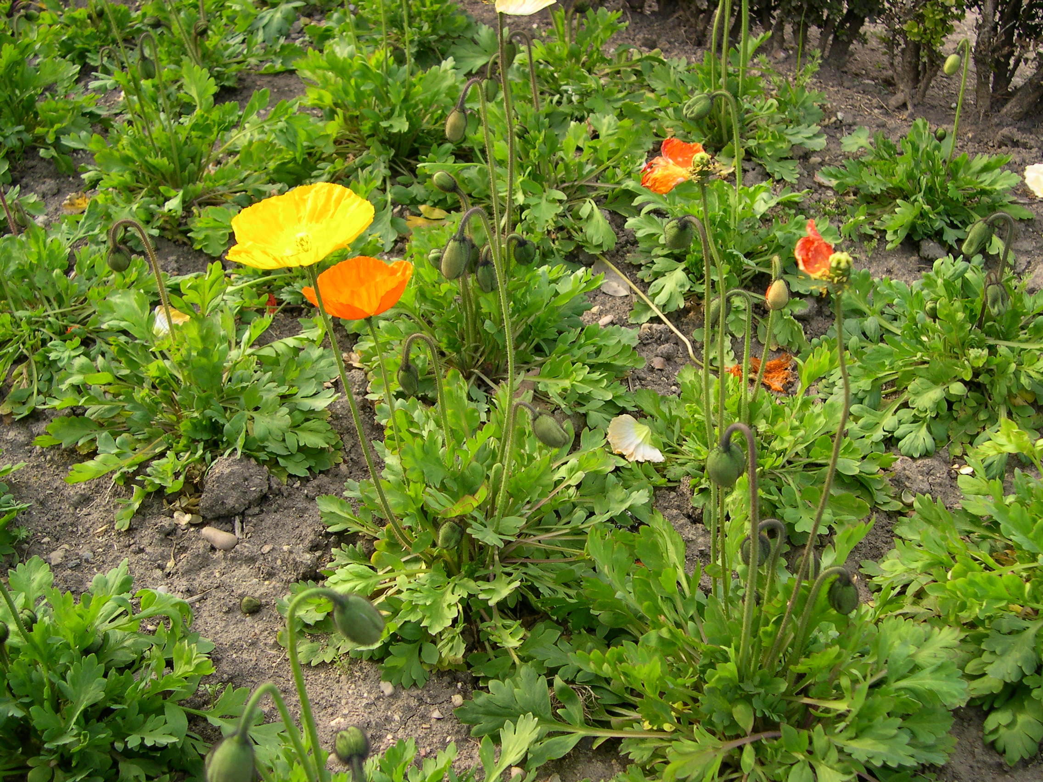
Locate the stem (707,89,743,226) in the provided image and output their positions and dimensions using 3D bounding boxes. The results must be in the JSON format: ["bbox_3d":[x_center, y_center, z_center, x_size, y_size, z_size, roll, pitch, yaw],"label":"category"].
[{"bbox_3d":[0.253,-0.288,1.430,0.051,0.176,0.014,0,32,0],"label":"stem"}]

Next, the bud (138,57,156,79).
[{"bbox_3d":[-0.451,-0.391,1.383,0.020,0.028,0.020,0,32,0],"label":"bud"}]

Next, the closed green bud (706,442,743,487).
[{"bbox_3d":[0.133,0.049,0.750,0.025,0.031,0.025,0,32,0],"label":"closed green bud"}]

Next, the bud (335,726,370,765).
[{"bbox_3d":[-0.084,0.176,0.568,0.017,0.021,0.017,0,32,0],"label":"bud"}]

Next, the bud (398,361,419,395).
[{"bbox_3d":[-0.096,-0.011,0.969,0.017,0.030,0.017,0,32,0],"label":"bud"}]

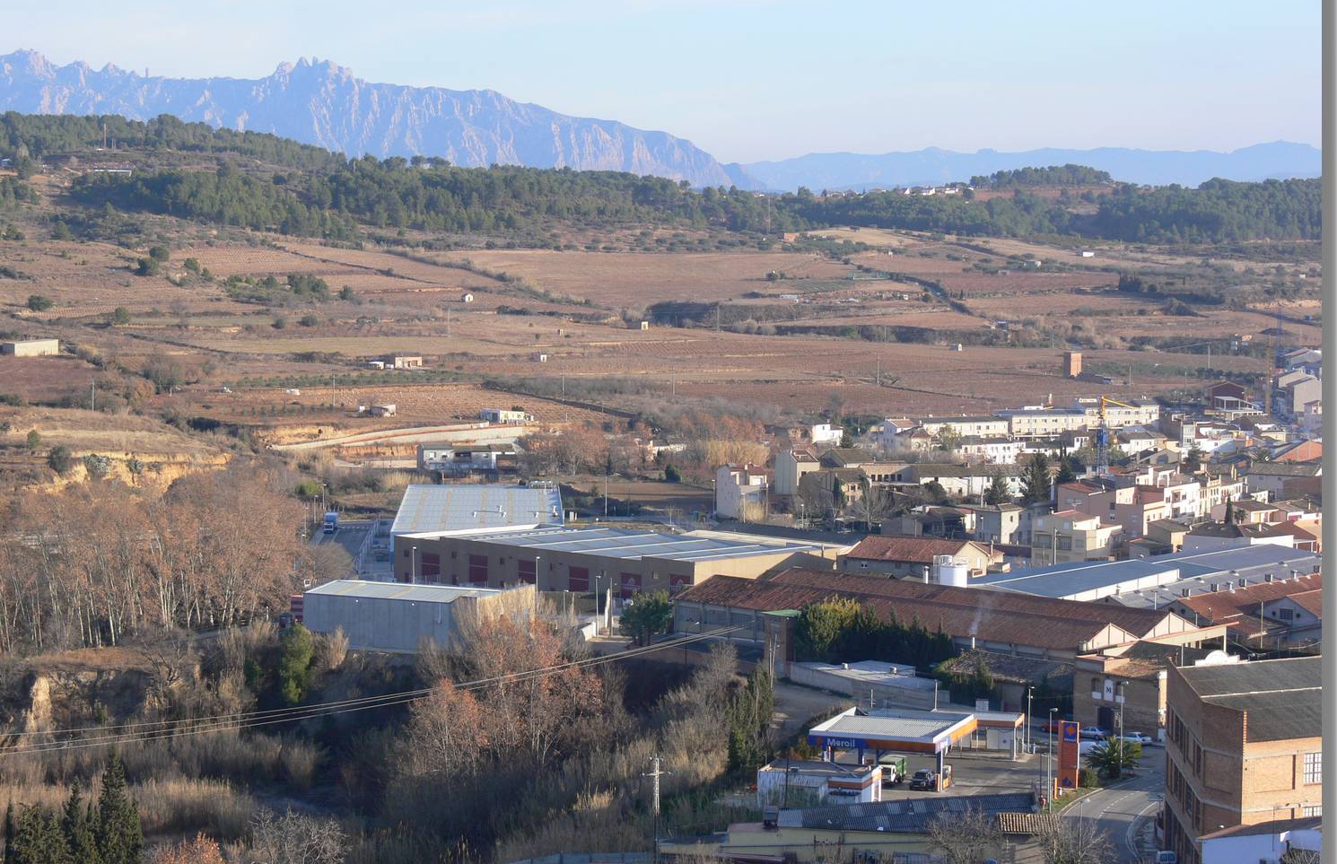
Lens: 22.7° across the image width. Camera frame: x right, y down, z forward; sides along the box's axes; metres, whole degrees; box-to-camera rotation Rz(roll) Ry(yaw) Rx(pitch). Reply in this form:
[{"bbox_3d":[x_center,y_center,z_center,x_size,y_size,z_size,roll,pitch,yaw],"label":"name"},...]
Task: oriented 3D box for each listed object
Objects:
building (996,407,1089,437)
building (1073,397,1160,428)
[{"bbox_3d":[112.830,-3.220,1001.660,25.500,8.200,11.500,-1,4,-20],"label":"building"},{"bbox_3d":[135.455,-5.800,1008.546,25.500,8.800,8.000,-2,4,-24],"label":"building"}]

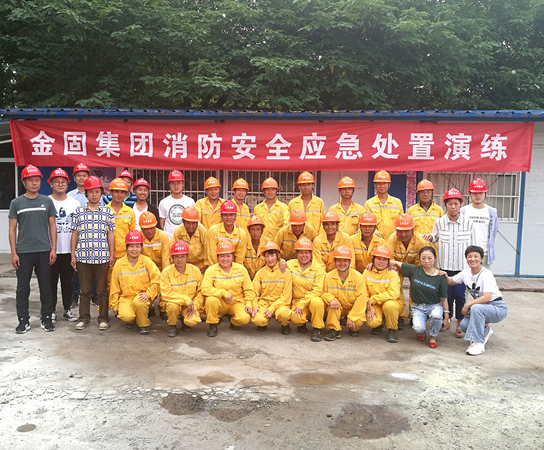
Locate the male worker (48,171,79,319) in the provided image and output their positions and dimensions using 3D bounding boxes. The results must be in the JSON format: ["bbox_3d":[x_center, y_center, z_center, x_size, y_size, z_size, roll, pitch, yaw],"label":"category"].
[{"bbox_3d":[-2.457,0.234,5.450,0.500,1.790,0.310,0,4,-10],"label":"male worker"}]

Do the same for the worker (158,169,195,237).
[{"bbox_3d":[-1.223,0.212,5.960,0.500,1.810,0.310,1,4,-4],"label":"worker"}]

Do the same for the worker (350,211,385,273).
[{"bbox_3d":[1.171,0.487,5.680,0.520,1.335,0.550,1,5,6],"label":"worker"}]

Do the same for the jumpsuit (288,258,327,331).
[{"bbox_3d":[0.378,0.727,5.130,0.460,0.754,0.640,1,4,3],"label":"jumpsuit"}]

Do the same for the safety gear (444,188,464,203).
[{"bbox_3d":[2.005,-0.324,5.170,0.215,0.160,0.275,3,-8,19],"label":"safety gear"}]

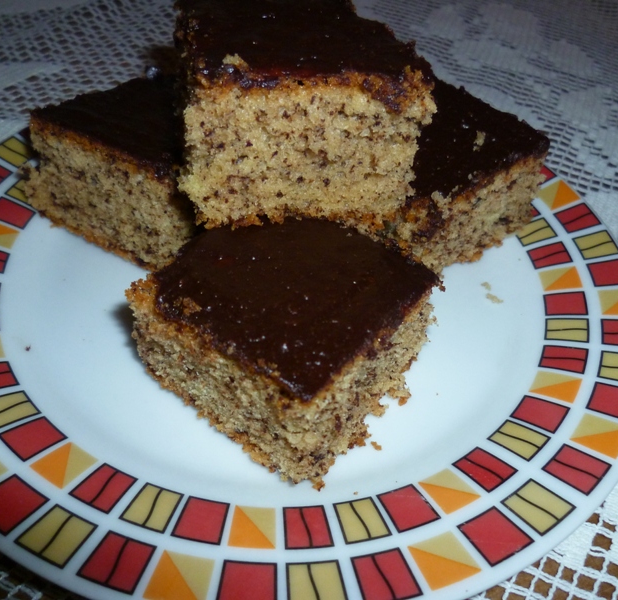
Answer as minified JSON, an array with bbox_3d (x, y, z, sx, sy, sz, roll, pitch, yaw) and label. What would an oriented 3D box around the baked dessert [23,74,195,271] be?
[{"bbox_3d":[-0.050,-0.042,0.208,0.051,0.034,0.049,26,38,14],"label":"baked dessert"}]

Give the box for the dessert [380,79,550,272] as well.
[{"bbox_3d":[0.039,-0.041,0.216,0.051,0.033,0.051,-29,52,-19],"label":"dessert"}]

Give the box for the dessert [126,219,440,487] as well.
[{"bbox_3d":[-0.006,0.008,0.167,0.053,0.034,0.050,31,51,23],"label":"dessert"}]

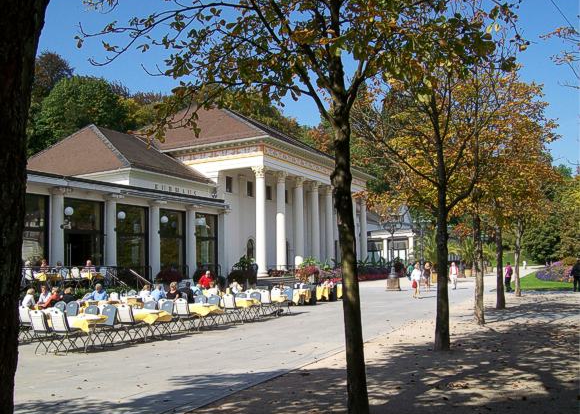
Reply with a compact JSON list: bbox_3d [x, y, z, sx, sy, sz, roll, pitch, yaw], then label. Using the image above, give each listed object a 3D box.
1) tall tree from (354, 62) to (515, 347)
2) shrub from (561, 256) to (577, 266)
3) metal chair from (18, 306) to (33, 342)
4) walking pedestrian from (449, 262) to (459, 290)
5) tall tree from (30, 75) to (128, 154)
[{"bbox_3d":[2.818,-0.039,11.100,3.100,5.400,3.100,-1,-6,0],"label":"tall tree"},{"bbox_3d":[23.773,4.686,48.500,1.450,1.050,1.400,-1,-6,0],"label":"shrub"},{"bbox_3d":[-5.898,2.666,13.125,0.450,0.860,0.500,-4,-7,28],"label":"metal chair"},{"bbox_3d":[10.250,4.338,35.780,0.560,1.704,0.400,-2,-6,9],"label":"walking pedestrian"},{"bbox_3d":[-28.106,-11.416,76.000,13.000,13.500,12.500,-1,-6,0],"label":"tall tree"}]

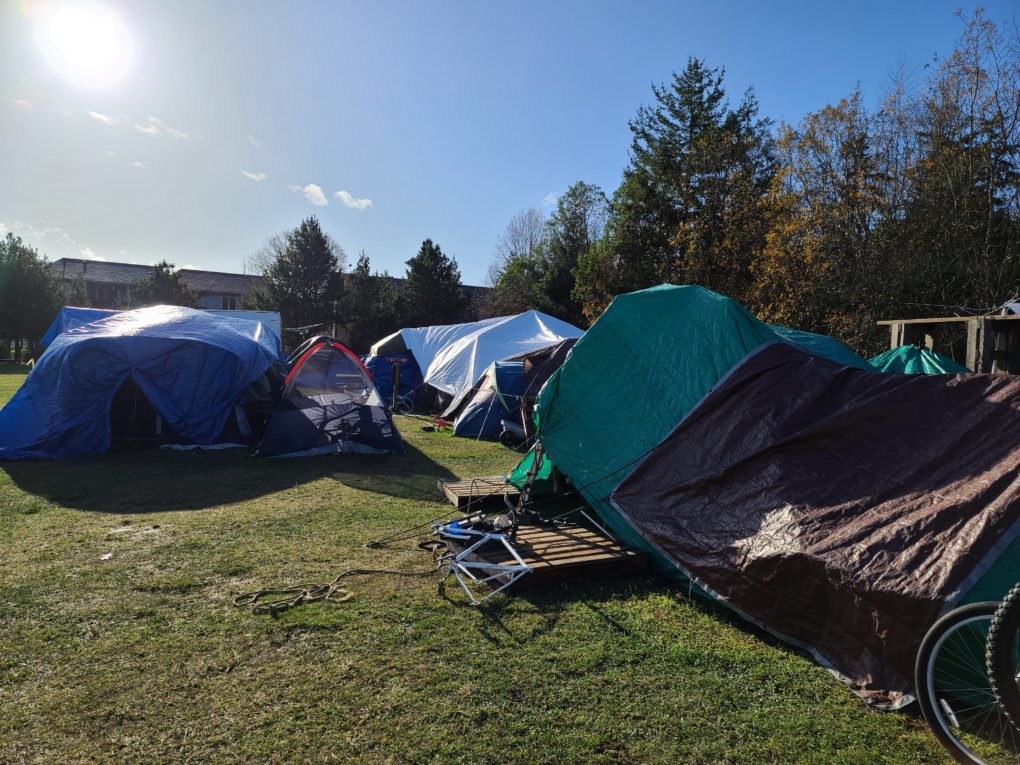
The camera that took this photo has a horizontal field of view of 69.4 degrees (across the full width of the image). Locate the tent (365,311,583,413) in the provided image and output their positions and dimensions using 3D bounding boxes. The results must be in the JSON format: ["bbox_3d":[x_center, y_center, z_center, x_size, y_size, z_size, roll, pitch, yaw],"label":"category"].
[{"bbox_3d":[-0.750,-0.497,17.596,5.200,2.500,3.900,1,3,12],"label":"tent"}]

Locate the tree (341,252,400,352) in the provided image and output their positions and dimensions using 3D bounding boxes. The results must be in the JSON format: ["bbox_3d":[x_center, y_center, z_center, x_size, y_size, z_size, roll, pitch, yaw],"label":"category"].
[{"bbox_3d":[-8.700,-4.337,45.844,3.750,7.450,3.750,0,3,0],"label":"tree"}]

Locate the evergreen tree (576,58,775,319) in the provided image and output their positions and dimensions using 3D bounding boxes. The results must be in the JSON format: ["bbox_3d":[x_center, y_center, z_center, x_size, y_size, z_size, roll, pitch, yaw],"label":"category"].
[{"bbox_3d":[8.527,-8.308,37.644,9.700,16.170,9.700,0,3,0],"label":"evergreen tree"}]

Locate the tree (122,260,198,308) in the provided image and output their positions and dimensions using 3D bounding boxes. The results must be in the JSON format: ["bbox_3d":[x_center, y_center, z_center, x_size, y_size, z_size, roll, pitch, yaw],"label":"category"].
[{"bbox_3d":[-23.692,-4.516,49.840,5.160,7.420,5.160,0,3,0],"label":"tree"}]

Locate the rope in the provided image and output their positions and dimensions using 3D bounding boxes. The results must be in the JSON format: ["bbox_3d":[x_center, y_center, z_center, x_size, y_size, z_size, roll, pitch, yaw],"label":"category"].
[{"bbox_3d":[-0.997,1.318,5.061,1.654,0.080,0.543,-2,4,-42],"label":"rope"}]

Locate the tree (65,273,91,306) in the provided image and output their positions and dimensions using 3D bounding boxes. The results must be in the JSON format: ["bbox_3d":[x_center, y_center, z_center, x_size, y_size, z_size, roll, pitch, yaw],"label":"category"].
[{"bbox_3d":[-31.078,-4.410,52.849,2.240,6.920,2.240,0,3,0],"label":"tree"}]

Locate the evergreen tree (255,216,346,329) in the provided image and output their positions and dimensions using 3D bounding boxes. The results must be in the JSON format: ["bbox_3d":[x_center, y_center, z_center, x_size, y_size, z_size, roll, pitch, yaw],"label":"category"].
[{"bbox_3d":[-13.066,-5.441,45.791,5.740,9.660,5.740,0,3,0],"label":"evergreen tree"}]

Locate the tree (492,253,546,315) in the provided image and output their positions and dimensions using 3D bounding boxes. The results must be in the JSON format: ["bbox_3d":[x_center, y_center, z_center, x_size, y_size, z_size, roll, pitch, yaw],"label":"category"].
[{"bbox_3d":[0.593,-4.337,45.844,3.710,7.450,3.710,0,3,0],"label":"tree"}]

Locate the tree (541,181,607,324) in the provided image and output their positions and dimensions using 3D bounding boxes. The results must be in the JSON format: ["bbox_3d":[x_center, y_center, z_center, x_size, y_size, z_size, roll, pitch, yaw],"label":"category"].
[{"bbox_3d":[3.702,-6.061,42.758,4.240,11.190,4.240,0,3,0],"label":"tree"}]

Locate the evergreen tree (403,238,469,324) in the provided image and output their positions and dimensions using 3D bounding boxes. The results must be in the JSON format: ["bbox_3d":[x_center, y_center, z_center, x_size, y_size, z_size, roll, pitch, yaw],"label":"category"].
[{"bbox_3d":[-4.709,-4.767,45.824,4.250,8.310,4.250,0,3,0],"label":"evergreen tree"}]

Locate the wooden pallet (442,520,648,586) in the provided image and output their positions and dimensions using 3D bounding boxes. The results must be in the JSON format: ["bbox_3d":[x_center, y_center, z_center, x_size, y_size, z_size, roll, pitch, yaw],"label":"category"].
[{"bbox_3d":[0.274,1.283,5.579,1.100,0.125,1.060,-1,3,-24],"label":"wooden pallet"}]

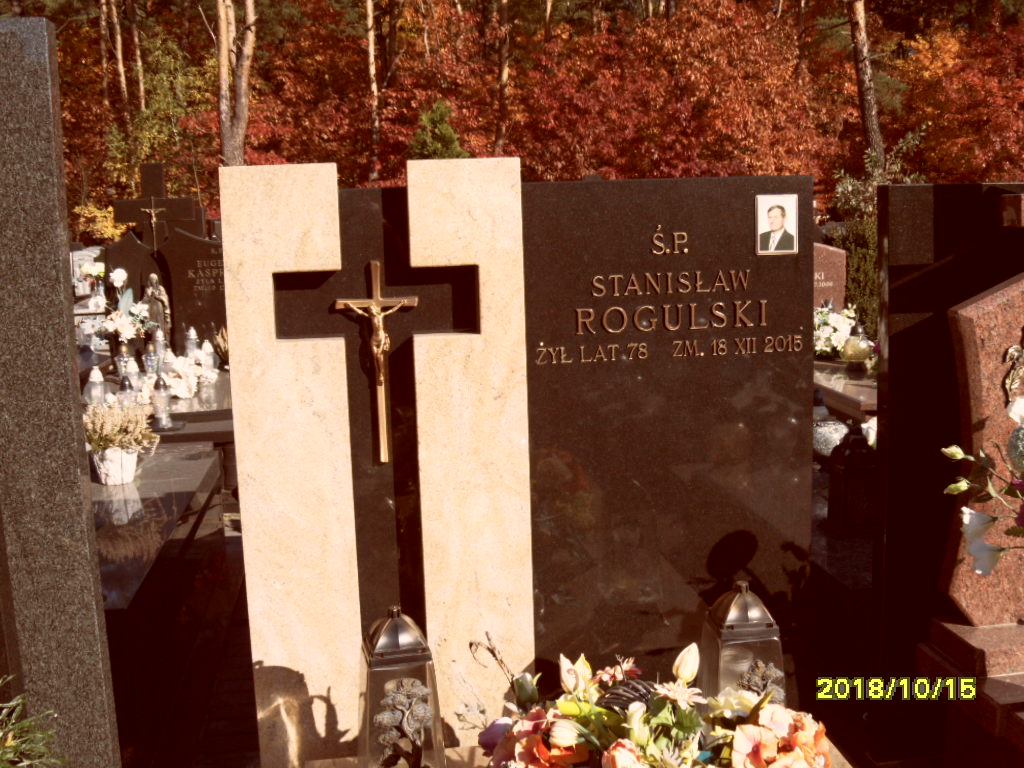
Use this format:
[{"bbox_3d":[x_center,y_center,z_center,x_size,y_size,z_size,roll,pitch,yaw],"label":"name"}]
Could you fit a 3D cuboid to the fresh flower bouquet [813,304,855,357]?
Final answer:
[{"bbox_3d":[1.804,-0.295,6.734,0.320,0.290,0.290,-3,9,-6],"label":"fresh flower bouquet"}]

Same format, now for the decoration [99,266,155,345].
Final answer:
[{"bbox_3d":[-2.145,-0.435,6.611,0.287,0.395,0.270,-3,9,-6],"label":"decoration"}]

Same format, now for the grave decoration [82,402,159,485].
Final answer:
[{"bbox_3d":[-1.421,0.220,4.280,0.275,0.290,0.265,-3,9,-6],"label":"grave decoration"}]

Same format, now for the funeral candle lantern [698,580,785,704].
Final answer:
[{"bbox_3d":[0.435,0.530,2.232,0.145,0.325,0.145,-3,9,-6],"label":"funeral candle lantern"}]

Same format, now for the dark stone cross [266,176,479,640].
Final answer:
[{"bbox_3d":[-0.251,0.160,2.355,0.388,1.090,0.080,-3,9,-7],"label":"dark stone cross"}]

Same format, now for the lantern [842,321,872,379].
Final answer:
[{"bbox_3d":[1.869,-0.189,6.402,0.155,0.294,0.155,-3,9,-6],"label":"lantern"}]

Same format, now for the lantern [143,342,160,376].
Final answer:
[{"bbox_3d":[-2.001,-0.134,6.572,0.095,0.187,0.095,-3,9,-6],"label":"lantern"}]

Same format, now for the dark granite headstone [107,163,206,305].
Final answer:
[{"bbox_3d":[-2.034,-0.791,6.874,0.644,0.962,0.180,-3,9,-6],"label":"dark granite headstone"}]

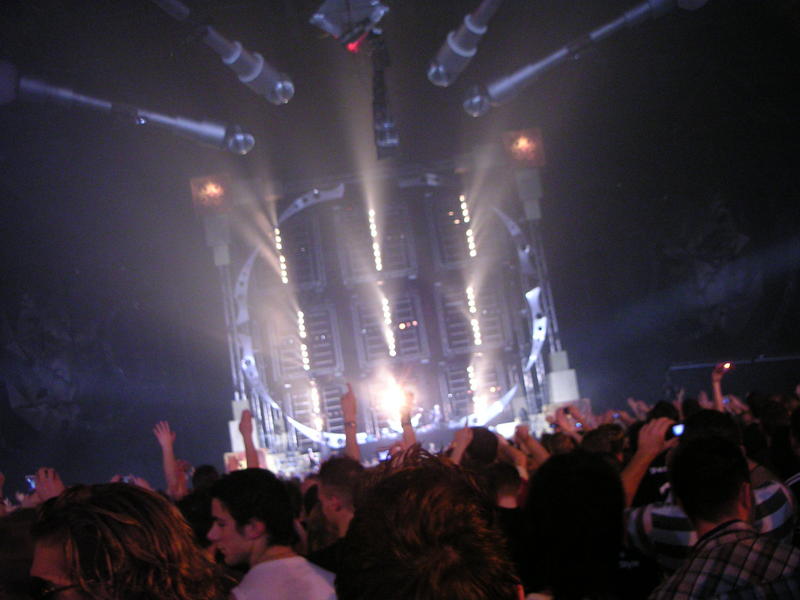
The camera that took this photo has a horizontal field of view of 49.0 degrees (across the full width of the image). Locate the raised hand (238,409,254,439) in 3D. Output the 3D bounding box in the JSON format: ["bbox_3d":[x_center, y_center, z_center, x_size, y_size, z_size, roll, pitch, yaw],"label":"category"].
[{"bbox_3d":[-0.926,0.745,5.300,0.085,0.180,0.085,-8,-9,0],"label":"raised hand"}]

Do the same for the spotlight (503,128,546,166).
[{"bbox_3d":[5.387,-6.599,38.000,1.800,1.650,1.000,-8,-9,0],"label":"spotlight"}]

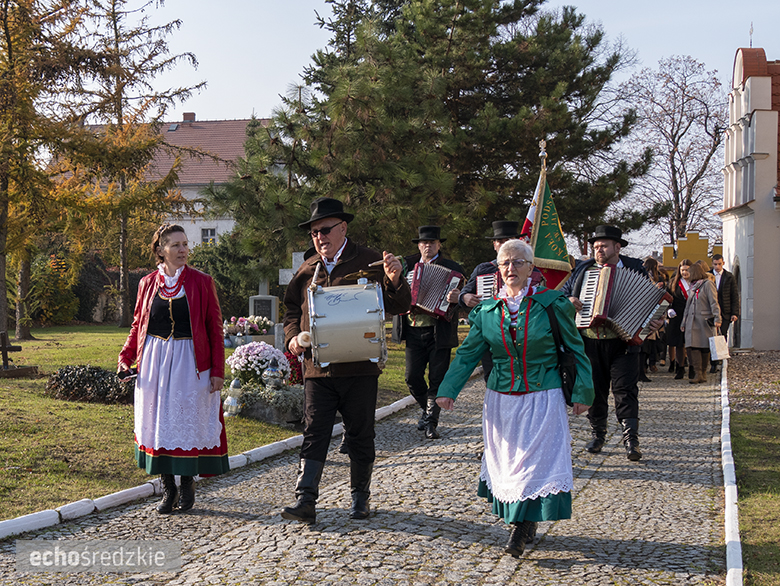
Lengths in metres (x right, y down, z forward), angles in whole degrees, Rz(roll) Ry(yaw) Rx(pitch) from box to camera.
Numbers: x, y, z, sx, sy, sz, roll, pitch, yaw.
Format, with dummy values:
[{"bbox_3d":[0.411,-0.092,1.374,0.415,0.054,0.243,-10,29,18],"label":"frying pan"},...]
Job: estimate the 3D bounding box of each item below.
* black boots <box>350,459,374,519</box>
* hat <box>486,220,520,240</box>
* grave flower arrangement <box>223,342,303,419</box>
[{"bbox_3d":[-0.164,1.124,5.530,0.125,0.370,0.290,0,0,6],"label":"black boots"},{"bbox_3d":[0.910,-0.488,7.400,0.300,0.140,0.340,3,0,17],"label":"hat"},{"bbox_3d":[-1.306,0.906,9.700,0.800,0.760,0.700,0,0,19],"label":"grave flower arrangement"}]

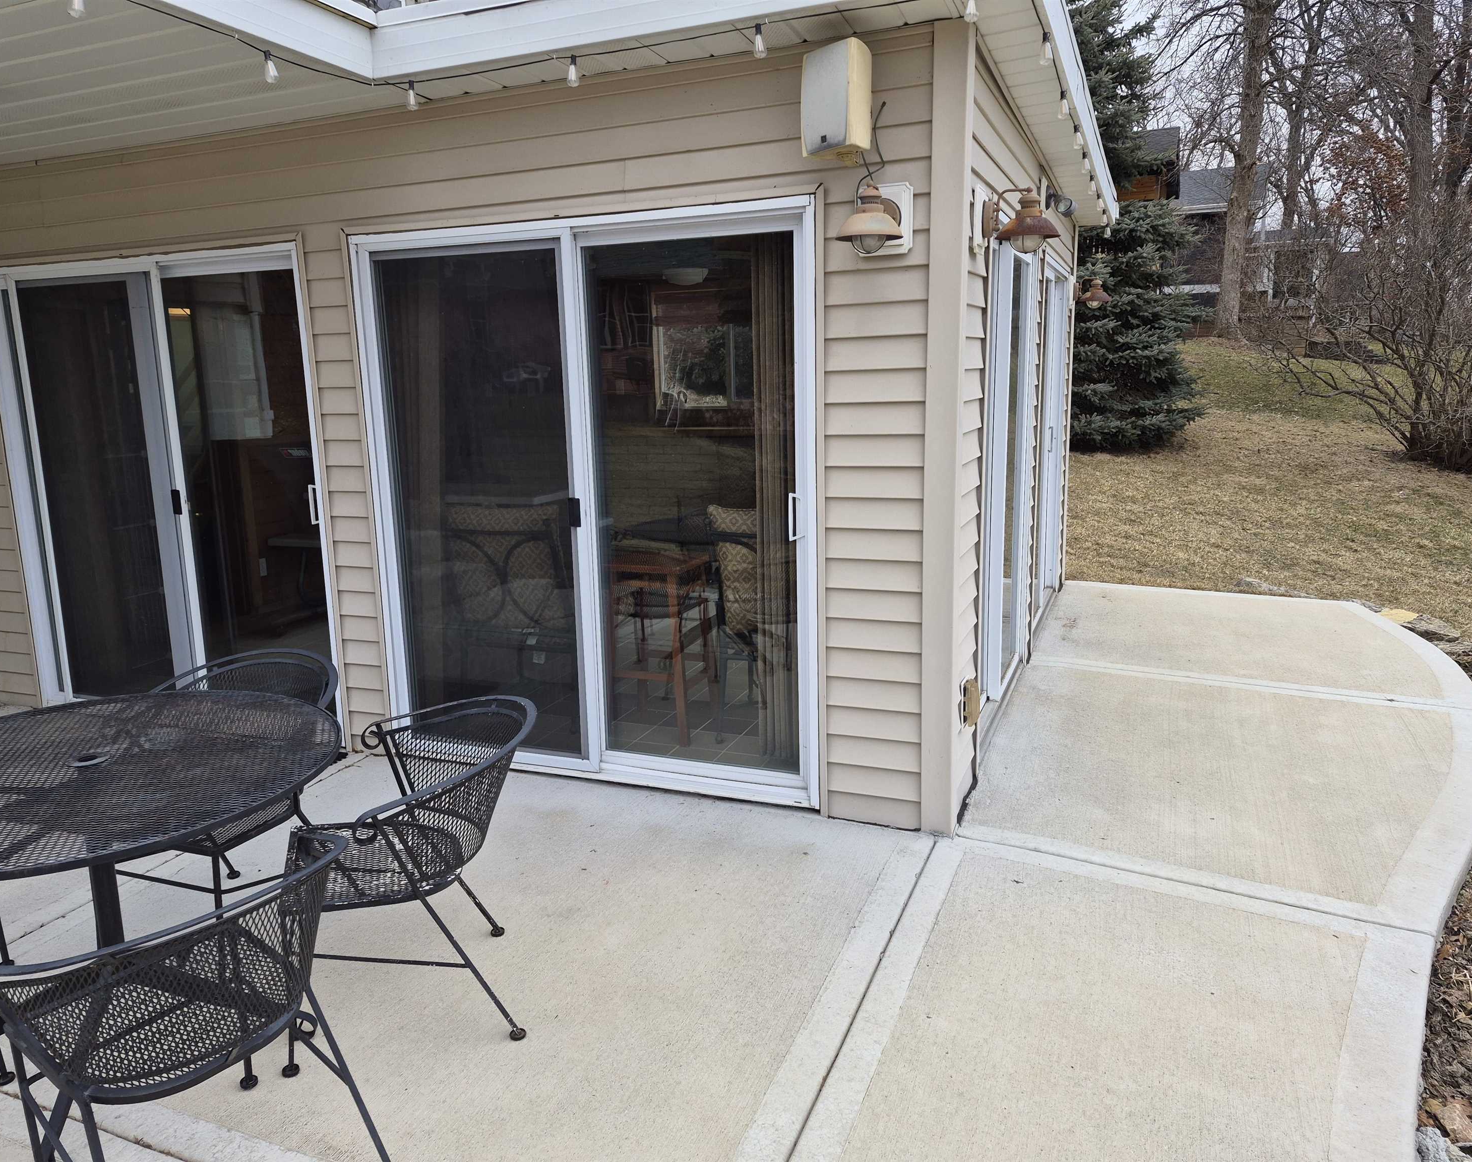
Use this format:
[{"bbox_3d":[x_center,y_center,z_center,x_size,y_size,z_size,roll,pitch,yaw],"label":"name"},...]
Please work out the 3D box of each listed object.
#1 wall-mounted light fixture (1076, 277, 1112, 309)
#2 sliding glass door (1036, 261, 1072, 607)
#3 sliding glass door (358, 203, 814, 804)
[{"bbox_3d":[2.348,-1.885,6.750,0.240,0.207,0.205,3,12,22],"label":"wall-mounted light fixture"},{"bbox_3d":[1.831,-0.775,6.084,0.100,2.020,1.540,3,12,22],"label":"sliding glass door"},{"bbox_3d":[-0.567,-0.251,3.735,1.810,2.010,0.100,3,12,22],"label":"sliding glass door"}]

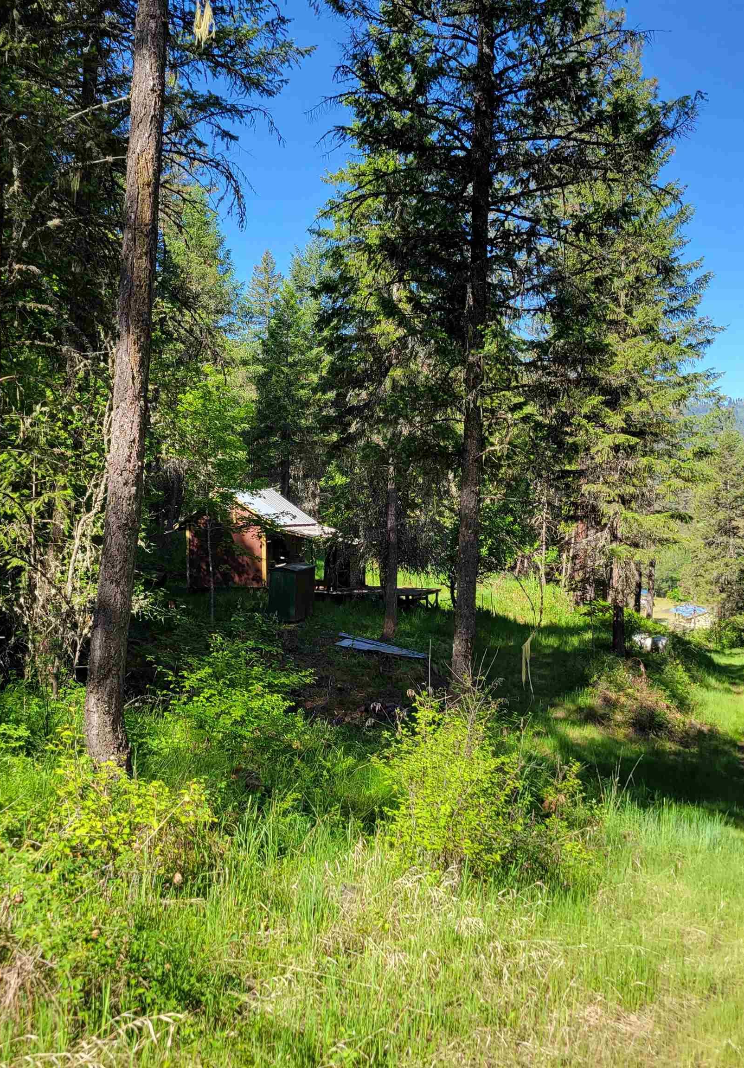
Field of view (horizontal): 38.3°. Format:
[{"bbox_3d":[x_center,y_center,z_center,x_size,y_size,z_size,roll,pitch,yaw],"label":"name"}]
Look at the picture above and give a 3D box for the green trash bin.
[{"bbox_3d":[-1.773,1.311,23.487,0.680,1.160,0.780,1,1,26],"label":"green trash bin"}]

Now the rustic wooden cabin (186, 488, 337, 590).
[{"bbox_3d":[-3.588,0.057,37.004,4.840,3.350,3.750,0,1,19],"label":"rustic wooden cabin"}]

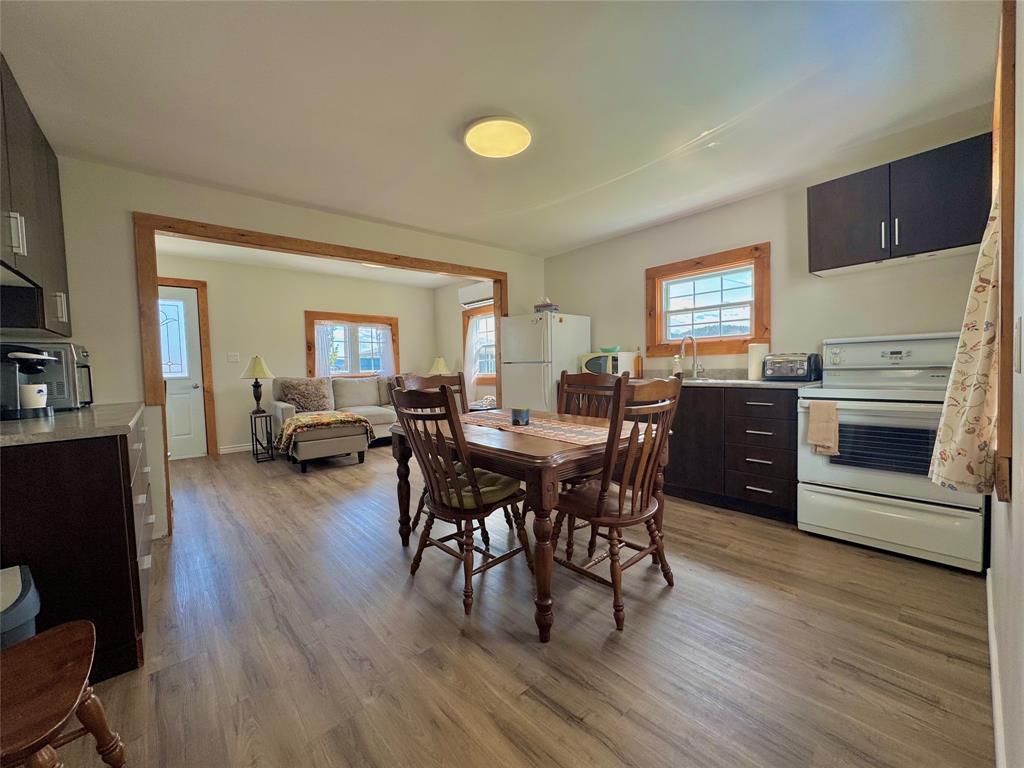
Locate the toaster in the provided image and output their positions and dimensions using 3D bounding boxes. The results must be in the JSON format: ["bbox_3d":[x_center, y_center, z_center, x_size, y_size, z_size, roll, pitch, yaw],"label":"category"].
[{"bbox_3d":[1.954,-0.116,2.879,0.300,0.193,0.285,-4,3,-40],"label":"toaster"}]

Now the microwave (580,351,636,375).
[{"bbox_3d":[0.969,-0.170,4.072,0.330,0.262,0.440,-4,3,-40],"label":"microwave"}]

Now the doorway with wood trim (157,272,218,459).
[{"bbox_3d":[-4.278,-0.173,5.021,1.060,2.220,0.150,-3,2,-39],"label":"doorway with wood trim"}]

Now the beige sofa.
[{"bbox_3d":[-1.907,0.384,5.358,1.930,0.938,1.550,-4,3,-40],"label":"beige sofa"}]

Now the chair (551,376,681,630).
[{"bbox_3d":[0.449,0.474,2.008,0.500,1.030,0.570,-3,2,-42],"label":"chair"}]

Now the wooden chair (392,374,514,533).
[{"bbox_3d":[-0.369,0.455,2.792,0.550,1.040,0.620,-4,3,-40],"label":"wooden chair"}]

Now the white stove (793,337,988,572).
[{"bbox_3d":[2.242,0.319,2.464,0.680,1.200,0.760,-3,2,-39],"label":"white stove"}]

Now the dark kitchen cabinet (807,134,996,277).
[{"bbox_3d":[2.354,-1.030,2.554,0.320,0.558,0.810,-4,3,-40],"label":"dark kitchen cabinet"}]

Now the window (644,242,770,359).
[{"bbox_3d":[1.676,-0.681,3.647,0.100,0.860,1.090,-3,2,-39],"label":"window"}]

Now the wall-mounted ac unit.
[{"bbox_3d":[-0.400,-1.263,5.886,0.230,0.280,0.870,-4,3,-40],"label":"wall-mounted ac unit"}]

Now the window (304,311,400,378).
[{"bbox_3d":[-2.454,-0.565,6.506,1.450,1.040,0.120,-3,2,-39],"label":"window"}]

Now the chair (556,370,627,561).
[{"bbox_3d":[0.391,0.453,2.625,0.560,1.040,0.500,-3,2,-39],"label":"chair"}]

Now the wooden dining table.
[{"bbox_3d":[0.053,0.618,2.309,0.960,0.727,1.325,-4,3,-40],"label":"wooden dining table"}]

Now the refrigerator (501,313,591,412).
[{"bbox_3d":[0.383,0.078,4.546,0.680,1.615,0.725,-4,3,-40],"label":"refrigerator"}]

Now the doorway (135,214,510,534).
[{"bbox_3d":[-1.279,-0.107,3.824,3.150,2.190,0.180,-3,2,-39],"label":"doorway"}]

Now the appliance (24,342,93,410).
[{"bbox_3d":[-2.537,-0.027,2.224,0.350,0.335,0.430,-4,3,-40],"label":"appliance"}]

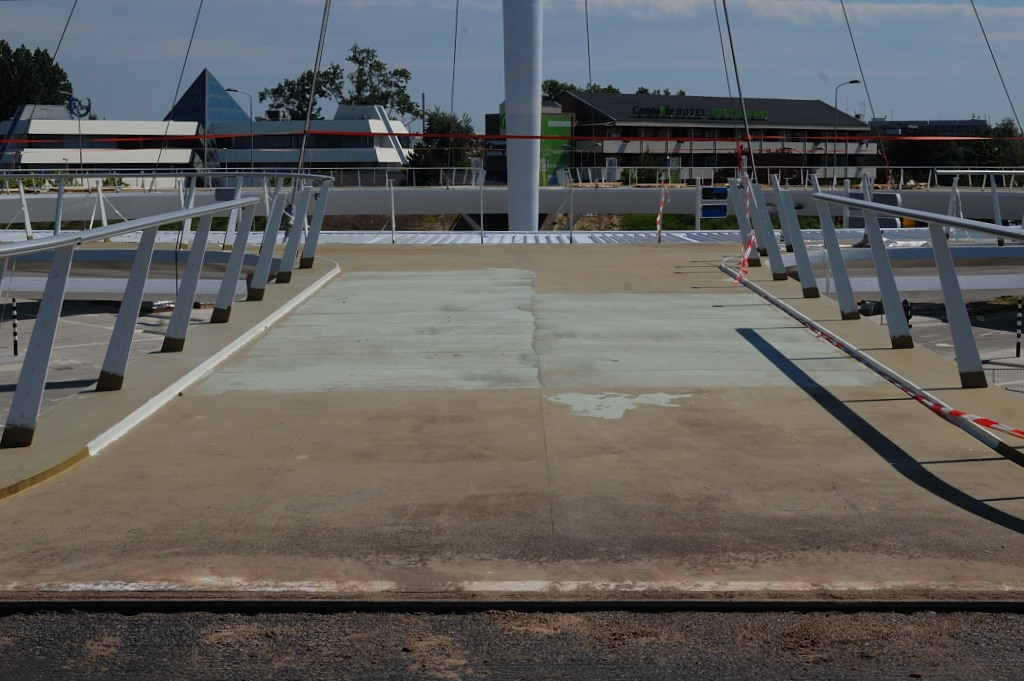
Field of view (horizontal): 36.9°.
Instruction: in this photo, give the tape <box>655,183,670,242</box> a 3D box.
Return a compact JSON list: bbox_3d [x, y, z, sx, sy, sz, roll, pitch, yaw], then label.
[{"bbox_3d":[2.777,-2.356,28.317,0.280,1.095,0.200,0,7,0],"label":"tape"}]

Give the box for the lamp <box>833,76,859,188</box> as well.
[{"bbox_3d":[25.404,-14.059,117.167,2.100,11.584,0.400,0,7,0],"label":"lamp"}]

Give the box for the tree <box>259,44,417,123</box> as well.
[{"bbox_3d":[-22.244,-28.043,198.086,20.000,20.014,14.000,0,7,0],"label":"tree"}]

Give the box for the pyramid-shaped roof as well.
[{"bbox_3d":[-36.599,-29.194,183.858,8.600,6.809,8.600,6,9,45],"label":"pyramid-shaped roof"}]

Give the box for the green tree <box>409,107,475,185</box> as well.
[{"bbox_3d":[-6.579,-16.603,144.045,6.200,10.605,5.800,0,7,0],"label":"green tree"}]

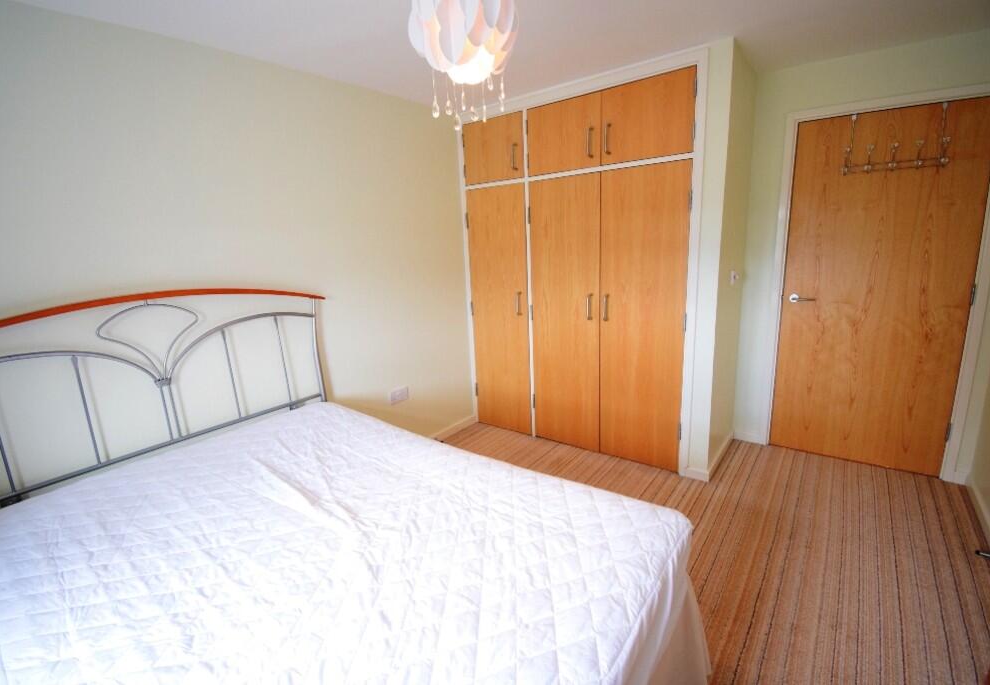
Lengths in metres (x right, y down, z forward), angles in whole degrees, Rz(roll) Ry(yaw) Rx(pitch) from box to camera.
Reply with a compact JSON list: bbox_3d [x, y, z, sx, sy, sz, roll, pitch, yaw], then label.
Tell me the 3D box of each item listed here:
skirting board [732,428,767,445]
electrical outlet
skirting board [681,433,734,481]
[{"bbox_3d":[1.748,0.658,2.934,0.186,0.070,0.018,6,14,37],"label":"skirting board"},{"bbox_3d":[-0.631,0.357,2.856,0.012,0.086,0.146,6,14,37],"label":"electrical outlet"},{"bbox_3d":[1.401,0.707,2.773,0.161,0.070,0.712,6,14,37],"label":"skirting board"}]

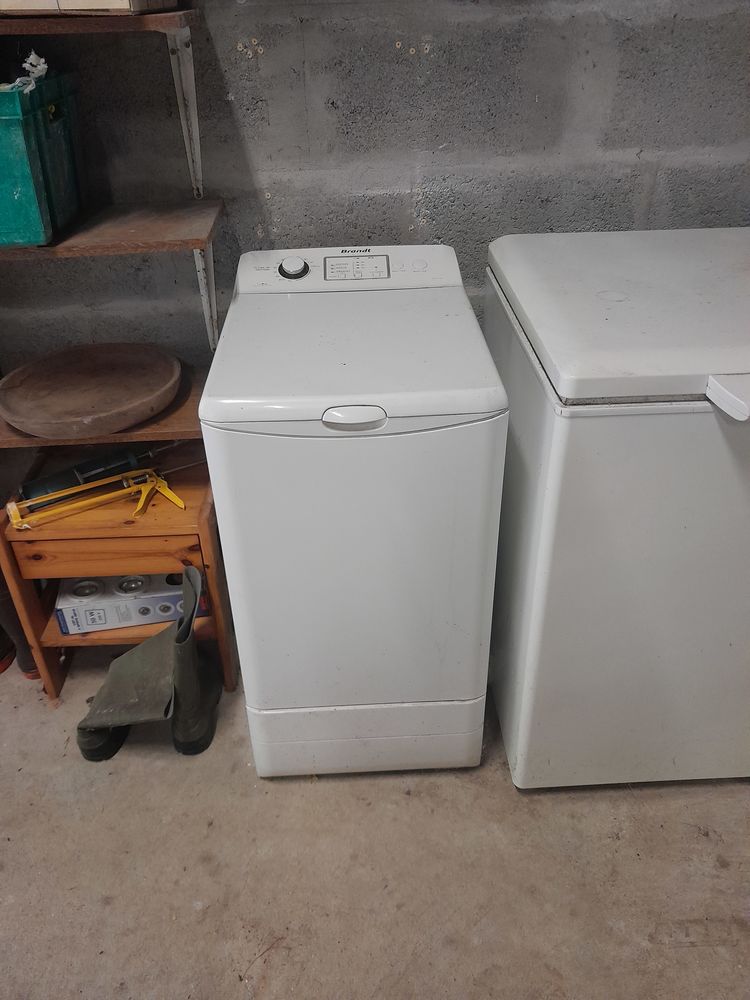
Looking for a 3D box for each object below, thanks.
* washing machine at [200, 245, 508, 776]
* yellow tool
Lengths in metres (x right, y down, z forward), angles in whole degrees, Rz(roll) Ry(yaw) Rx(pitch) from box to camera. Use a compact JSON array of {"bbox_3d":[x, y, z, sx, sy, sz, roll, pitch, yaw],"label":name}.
[{"bbox_3d":[-0.032,0.013,1.552,0.434,0.848,0.615,-2,33,-1],"label":"washing machine"},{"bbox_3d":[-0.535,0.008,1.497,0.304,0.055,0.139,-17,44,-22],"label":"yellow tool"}]

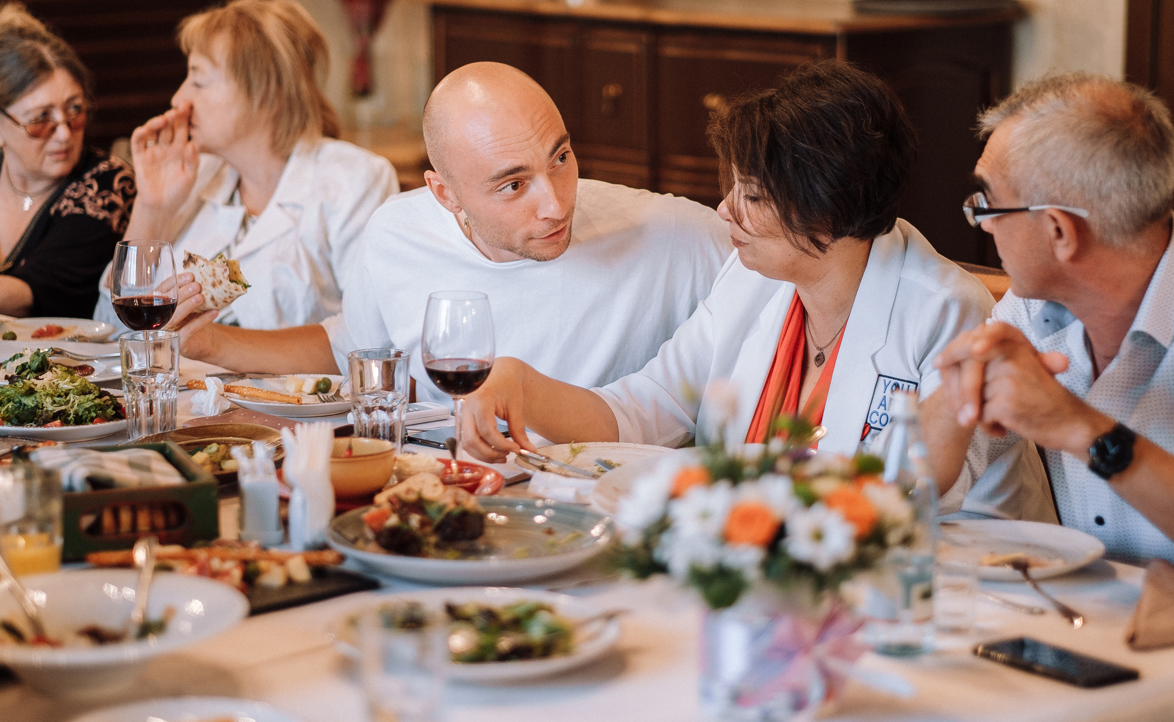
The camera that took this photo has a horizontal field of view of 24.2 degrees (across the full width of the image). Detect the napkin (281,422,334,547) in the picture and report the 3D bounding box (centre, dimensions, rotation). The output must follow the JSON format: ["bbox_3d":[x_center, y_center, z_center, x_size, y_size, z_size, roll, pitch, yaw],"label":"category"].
[{"bbox_3d":[-0.307,0.135,3.014,0.056,0.115,0.080,0,10,0],"label":"napkin"}]

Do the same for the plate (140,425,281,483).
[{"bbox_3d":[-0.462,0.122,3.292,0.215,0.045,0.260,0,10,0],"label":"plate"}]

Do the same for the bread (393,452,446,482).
[{"bbox_3d":[-0.189,0.119,3.091,0.058,0.033,0.052,0,10,0],"label":"bread"}]

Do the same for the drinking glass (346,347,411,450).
[{"bbox_3d":[-0.255,0.052,3.345,0.075,0.121,0.075,0,10,0],"label":"drinking glass"}]

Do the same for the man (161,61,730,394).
[{"bbox_3d":[-0.140,0.192,3.643,0.720,1.220,0.700,3,11,17],"label":"man"}]

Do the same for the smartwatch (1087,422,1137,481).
[{"bbox_3d":[0.550,0.095,2.870,0.046,0.064,0.050,32,-14,0],"label":"smartwatch"}]

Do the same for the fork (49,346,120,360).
[{"bbox_3d":[-0.710,-0.004,3.965,0.200,0.025,0.025,0,10,0],"label":"fork"}]

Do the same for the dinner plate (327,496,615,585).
[{"bbox_3d":[-0.121,0.188,2.854,0.296,0.030,0.296,0,10,0],"label":"dinner plate"}]

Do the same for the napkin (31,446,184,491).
[{"bbox_3d":[-0.530,0.133,3.039,0.150,0.040,0.190,-4,11,-21],"label":"napkin"}]

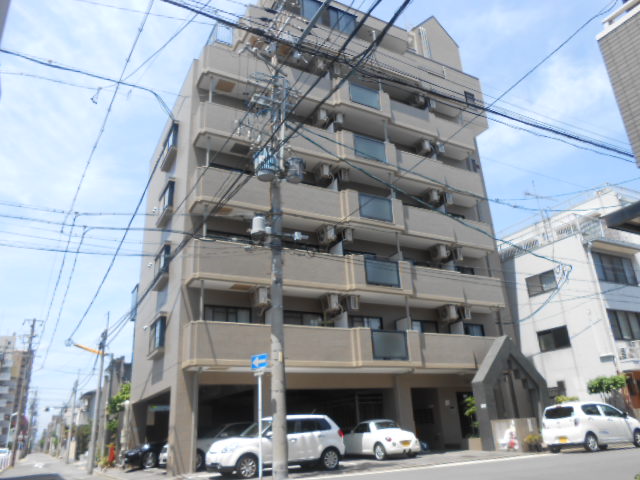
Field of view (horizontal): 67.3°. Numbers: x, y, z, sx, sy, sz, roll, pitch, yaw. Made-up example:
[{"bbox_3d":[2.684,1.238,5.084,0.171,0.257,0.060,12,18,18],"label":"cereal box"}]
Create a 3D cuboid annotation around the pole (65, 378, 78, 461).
[{"bbox_3d":[-14.505,10.550,28.262,0.260,4.710,0.260,7,-23,-24],"label":"pole"}]

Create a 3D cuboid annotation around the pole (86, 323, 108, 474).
[{"bbox_3d":[-9.341,6.574,20.379,0.280,6.120,0.280,8,-24,-26],"label":"pole"}]

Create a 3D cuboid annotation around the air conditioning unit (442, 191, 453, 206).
[{"bbox_3d":[6.114,-1.865,23.599,0.320,0.580,0.780,8,-24,-26],"label":"air conditioning unit"}]

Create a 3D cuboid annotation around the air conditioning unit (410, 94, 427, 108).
[{"bbox_3d":[5.202,-7.216,25.630,0.300,0.560,0.780,9,-24,-28],"label":"air conditioning unit"}]

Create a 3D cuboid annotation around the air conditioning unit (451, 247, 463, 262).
[{"bbox_3d":[6.442,0.804,23.080,0.300,0.560,0.780,9,-24,-28],"label":"air conditioning unit"}]

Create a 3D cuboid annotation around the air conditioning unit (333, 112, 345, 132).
[{"bbox_3d":[0.717,-5.409,22.231,0.300,0.560,0.780,9,-24,-28],"label":"air conditioning unit"}]

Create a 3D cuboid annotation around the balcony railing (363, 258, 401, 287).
[{"bbox_3d":[2.531,1.370,19.324,1.640,1.040,0.080,9,-24,-28],"label":"balcony railing"}]

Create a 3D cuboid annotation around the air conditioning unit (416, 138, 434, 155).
[{"bbox_3d":[5.194,-4.555,24.227,0.320,0.580,0.780,8,-24,-26],"label":"air conditioning unit"}]

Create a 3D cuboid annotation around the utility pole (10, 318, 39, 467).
[{"bbox_3d":[-21.283,10.758,34.760,0.360,10.270,0.360,8,-24,-26],"label":"utility pole"}]

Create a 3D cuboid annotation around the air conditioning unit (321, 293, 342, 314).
[{"bbox_3d":[0.379,2.479,18.620,0.300,0.550,0.780,8,-24,-26],"label":"air conditioning unit"}]

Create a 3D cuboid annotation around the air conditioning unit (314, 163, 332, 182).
[{"bbox_3d":[0.130,-2.855,20.878,0.300,0.570,0.780,7,-23,-24],"label":"air conditioning unit"}]

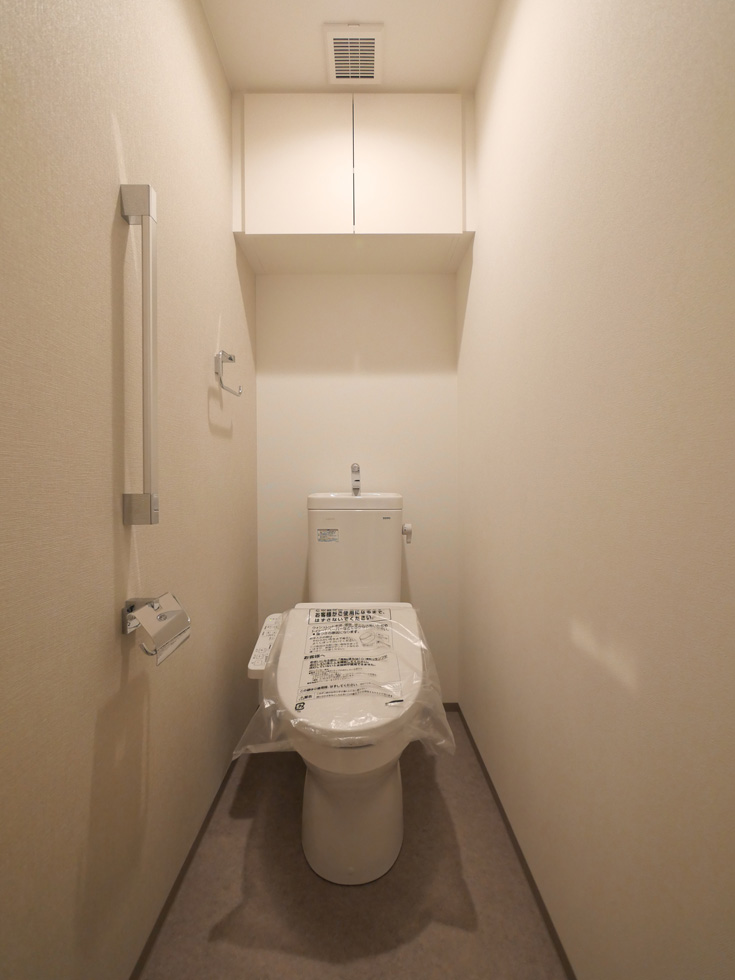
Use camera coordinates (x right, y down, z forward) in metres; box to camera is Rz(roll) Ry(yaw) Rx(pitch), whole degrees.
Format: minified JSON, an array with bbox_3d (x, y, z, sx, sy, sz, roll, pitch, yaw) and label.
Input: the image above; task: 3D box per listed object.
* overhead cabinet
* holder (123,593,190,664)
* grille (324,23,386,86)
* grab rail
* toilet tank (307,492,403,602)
[{"bbox_3d":[-0.054,-1.107,1.492,0.758,0.486,0.301,0,0,-1],"label":"overhead cabinet"},{"bbox_3d":[-0.398,0.253,0.740,0.083,0.101,0.126,0,0,-1],"label":"holder"},{"bbox_3d":[-0.041,-1.354,1.239,0.177,0.020,0.172,0,0,-1],"label":"grille"},{"bbox_3d":[-0.415,-0.242,0.723,0.053,0.612,0.026,0,0,-1],"label":"grab rail"},{"bbox_3d":[-0.044,0.234,1.516,0.345,0.440,0.195,0,0,-1],"label":"toilet tank"}]

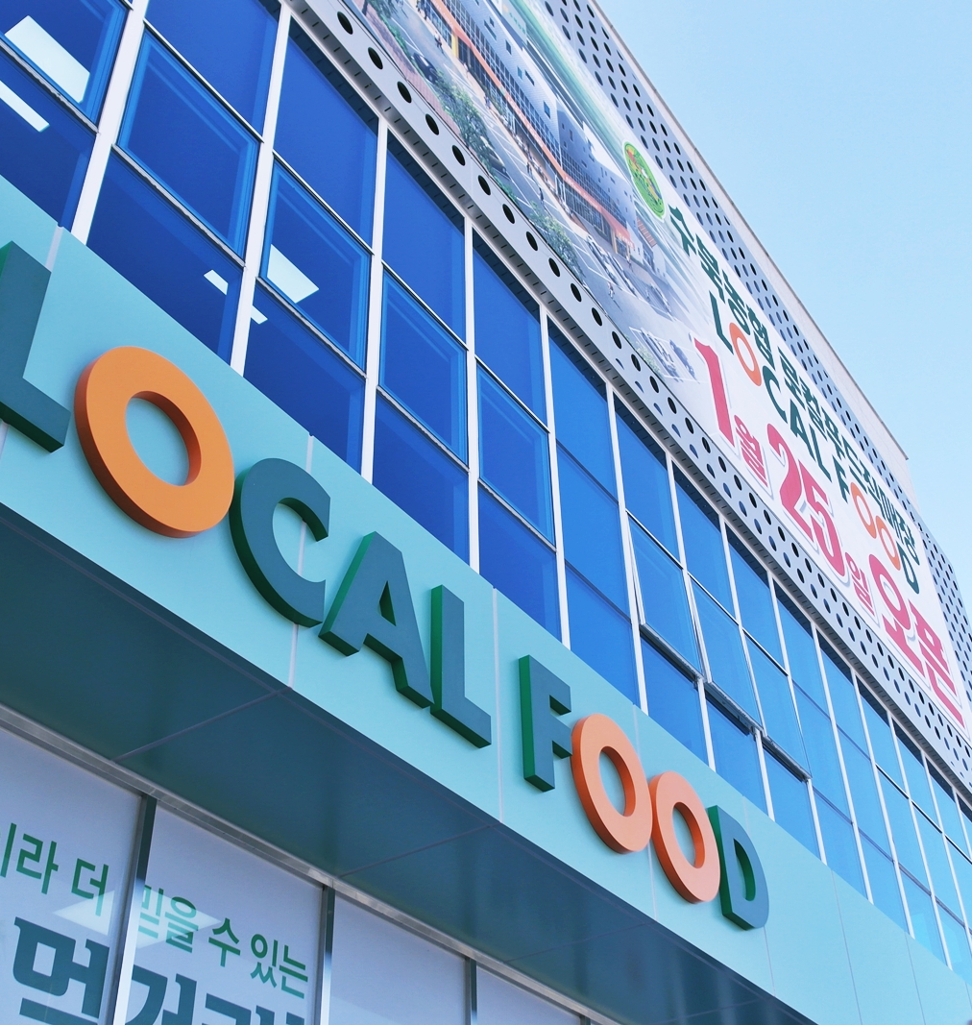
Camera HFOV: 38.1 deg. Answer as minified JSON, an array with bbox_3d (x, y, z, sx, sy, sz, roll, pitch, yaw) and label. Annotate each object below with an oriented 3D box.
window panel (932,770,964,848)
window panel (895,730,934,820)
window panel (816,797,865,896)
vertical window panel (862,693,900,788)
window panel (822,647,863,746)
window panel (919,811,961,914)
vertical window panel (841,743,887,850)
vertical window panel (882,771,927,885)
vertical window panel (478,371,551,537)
[{"bbox_3d":[5.035,3.193,15.288,0.075,0.873,0.863,-23,-43,25],"label":"window panel"},{"bbox_3d":[4.486,2.721,14.620,0.070,0.951,0.892,-23,-43,25],"label":"window panel"},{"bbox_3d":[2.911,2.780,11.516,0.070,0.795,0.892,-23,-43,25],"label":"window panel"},{"bbox_3d":[3.908,2.253,13.819,0.080,0.785,0.826,-23,-43,25],"label":"vertical window panel"},{"bbox_3d":[3.405,1.731,13.348,0.070,1.009,0.892,-23,-43,25],"label":"window panel"},{"bbox_3d":[4.517,3.512,14.020,0.075,0.854,0.863,-23,-43,25],"label":"window panel"},{"bbox_3d":[3.430,2.539,12.722,0.070,0.960,0.892,-23,-43,25],"label":"vertical window panel"},{"bbox_3d":[3.969,3.023,13.367,0.070,0.960,0.892,-23,-43,25],"label":"vertical window panel"},{"bbox_3d":[0.191,-0.361,8.853,0.070,0.960,0.892,-23,-43,25],"label":"vertical window panel"}]

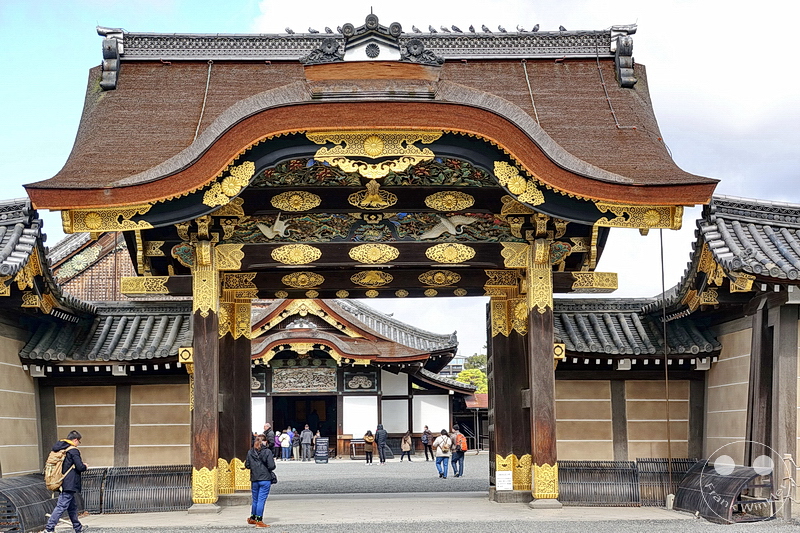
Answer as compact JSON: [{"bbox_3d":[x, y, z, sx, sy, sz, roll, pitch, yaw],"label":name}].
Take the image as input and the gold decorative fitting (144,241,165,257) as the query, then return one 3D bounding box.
[{"bbox_3d":[-6.326,-0.445,31.016,0.537,0.418,0.150,0,-8,-3],"label":"gold decorative fitting"}]

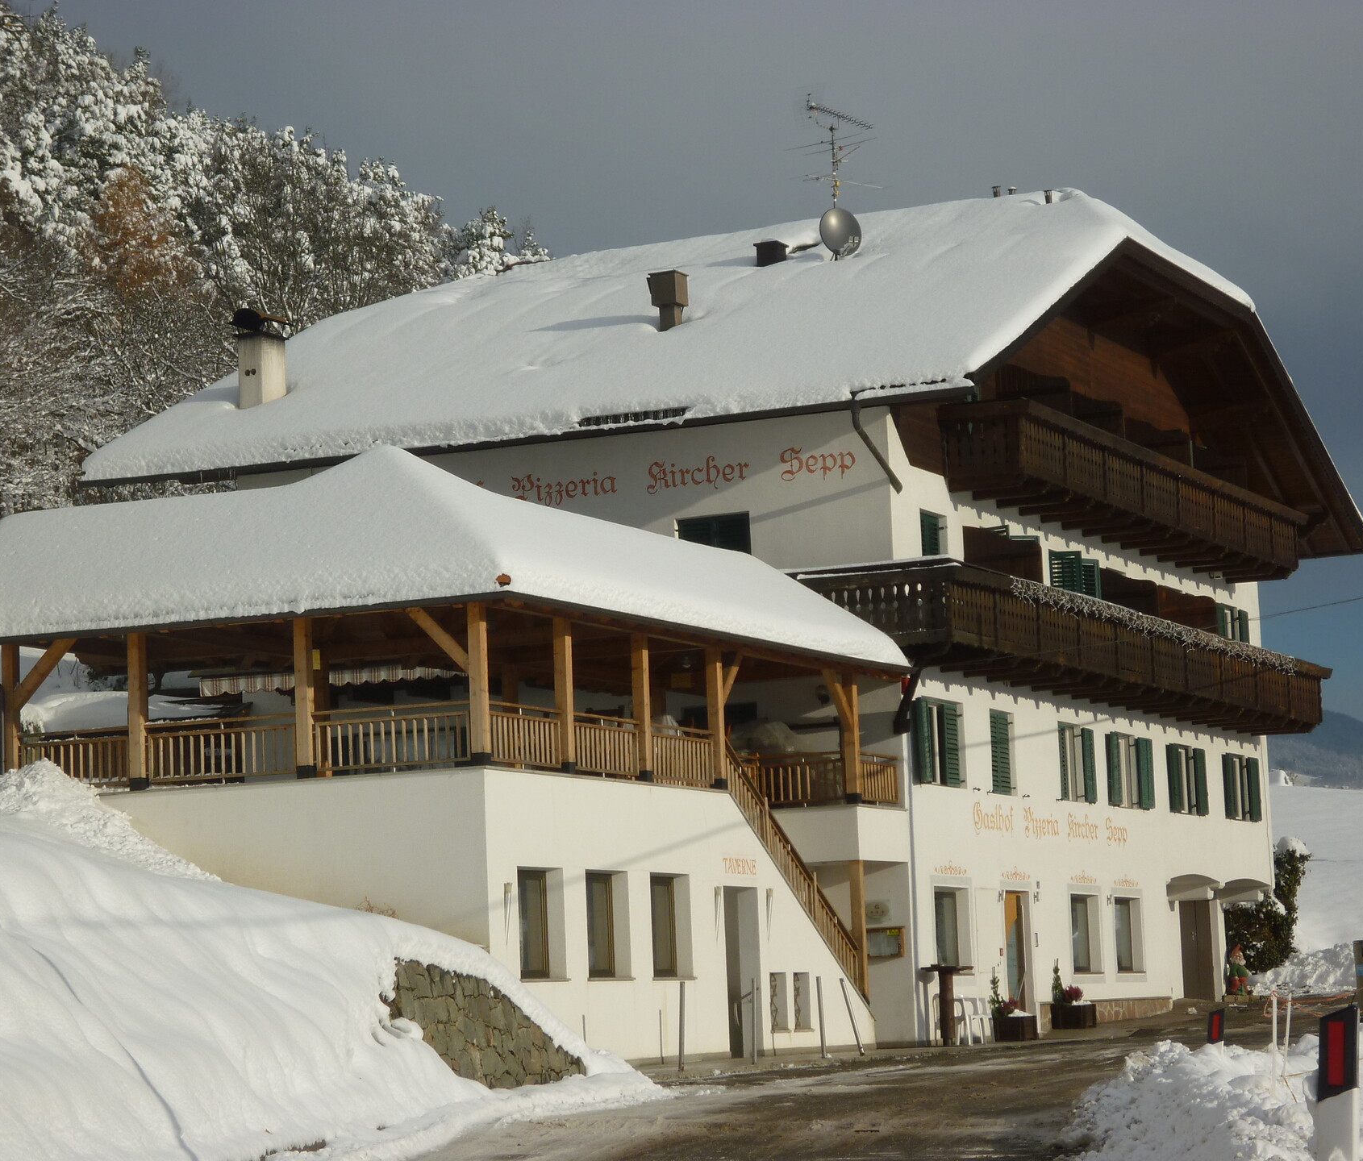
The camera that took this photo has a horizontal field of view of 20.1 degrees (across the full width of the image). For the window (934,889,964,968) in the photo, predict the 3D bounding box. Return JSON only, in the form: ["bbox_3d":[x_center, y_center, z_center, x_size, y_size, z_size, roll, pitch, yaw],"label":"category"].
[{"bbox_3d":[3.919,5.204,56.899,0.150,1.300,1.500,-5,-7,23],"label":"window"}]

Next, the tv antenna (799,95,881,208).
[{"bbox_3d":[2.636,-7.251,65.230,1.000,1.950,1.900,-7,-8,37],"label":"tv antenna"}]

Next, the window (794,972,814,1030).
[{"bbox_3d":[1.550,5.564,50.713,0.165,0.770,0.638,-5,-7,23],"label":"window"}]

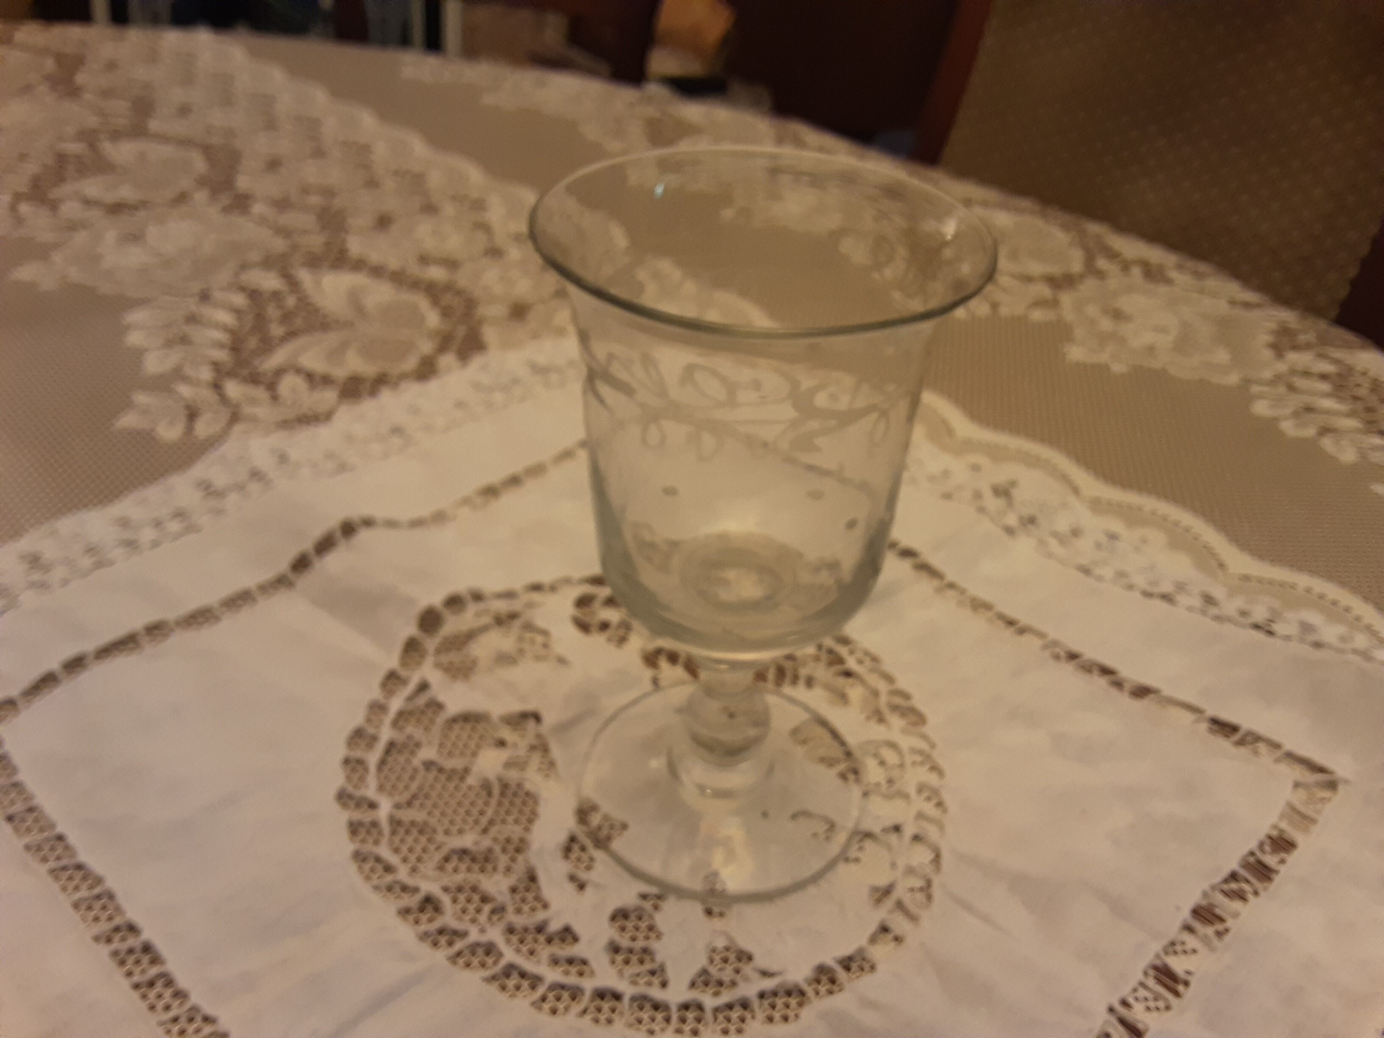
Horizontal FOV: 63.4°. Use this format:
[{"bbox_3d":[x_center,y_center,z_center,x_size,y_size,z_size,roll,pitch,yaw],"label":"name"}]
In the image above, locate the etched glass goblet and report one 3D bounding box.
[{"bbox_3d":[0.010,0.008,0.246,0.082,0.153,0.082,2,38,0],"label":"etched glass goblet"}]

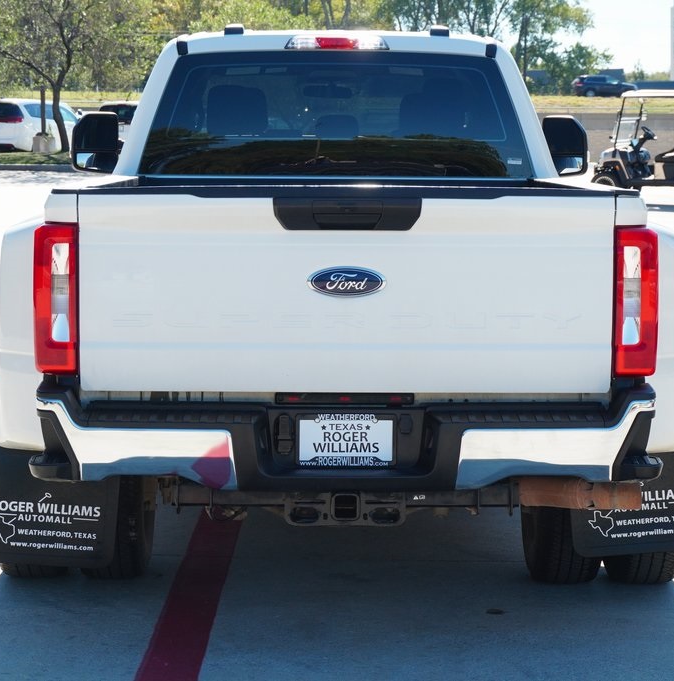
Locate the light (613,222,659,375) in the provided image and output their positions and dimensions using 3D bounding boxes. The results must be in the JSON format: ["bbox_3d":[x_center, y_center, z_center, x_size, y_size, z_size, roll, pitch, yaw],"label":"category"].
[{"bbox_3d":[0.964,-0.124,6.690,0.133,0.470,0.160,0,6,-1],"label":"light"}]

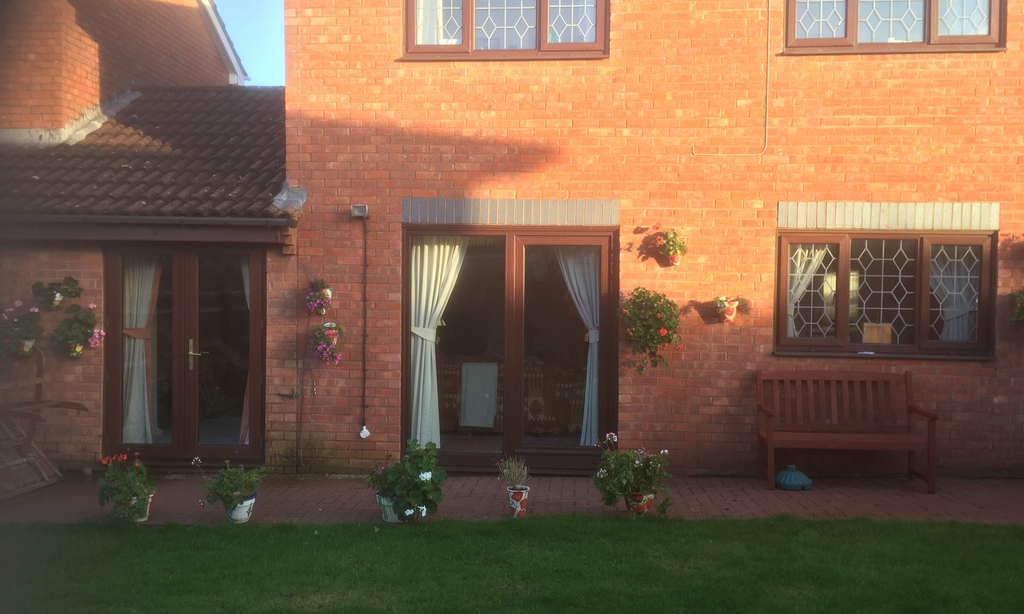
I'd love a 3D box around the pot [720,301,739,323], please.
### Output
[{"bbox_3d":[1.783,0.045,7.024,0.155,0.175,0.155,1,2,5],"label":"pot"}]

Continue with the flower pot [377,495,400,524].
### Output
[{"bbox_3d":[-0.818,1.401,6.026,0.240,0.190,0.240,1,2,0],"label":"flower pot"}]

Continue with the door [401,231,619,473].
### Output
[{"bbox_3d":[-0.024,0.372,7.362,1.850,2.100,0.120,1,2,5],"label":"door"}]

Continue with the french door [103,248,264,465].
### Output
[{"bbox_3d":[-2.879,0.401,7.597,1.496,2.022,0.110,1,2,5],"label":"french door"}]

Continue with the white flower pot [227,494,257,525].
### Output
[{"bbox_3d":[-1.895,1.393,5.978,0.235,0.185,0.235,1,2,0],"label":"white flower pot"}]

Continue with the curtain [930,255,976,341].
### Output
[{"bbox_3d":[3.706,-0.102,7.233,0.440,0.820,0.120,1,2,5],"label":"curtain"}]

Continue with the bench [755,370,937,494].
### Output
[{"bbox_3d":[2.618,0.978,6.779,1.270,0.890,0.540,1,2,5],"label":"bench"}]

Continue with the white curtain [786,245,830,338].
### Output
[{"bbox_3d":[2.498,-0.123,7.278,0.400,0.850,0.120,1,2,5],"label":"white curtain"}]

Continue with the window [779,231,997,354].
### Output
[{"bbox_3d":[3.054,-0.107,7.060,1.730,1.040,0.120,1,2,5],"label":"window"}]

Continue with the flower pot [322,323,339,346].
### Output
[{"bbox_3d":[-1.551,0.236,7.327,0.140,0.170,0.140,1,2,5],"label":"flower pot"}]

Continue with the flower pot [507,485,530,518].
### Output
[{"bbox_3d":[0.047,1.383,6.069,0.162,0.200,0.162,1,2,0],"label":"flower pot"}]

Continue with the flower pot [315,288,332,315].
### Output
[{"bbox_3d":[-1.611,-0.047,7.314,0.160,0.210,0.155,1,2,5],"label":"flower pot"}]

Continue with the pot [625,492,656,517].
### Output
[{"bbox_3d":[0.895,1.383,6.013,0.207,0.180,0.207,1,2,5],"label":"pot"}]

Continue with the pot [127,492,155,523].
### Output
[{"bbox_3d":[-2.636,1.417,6.105,0.212,0.205,0.212,1,2,0],"label":"pot"}]

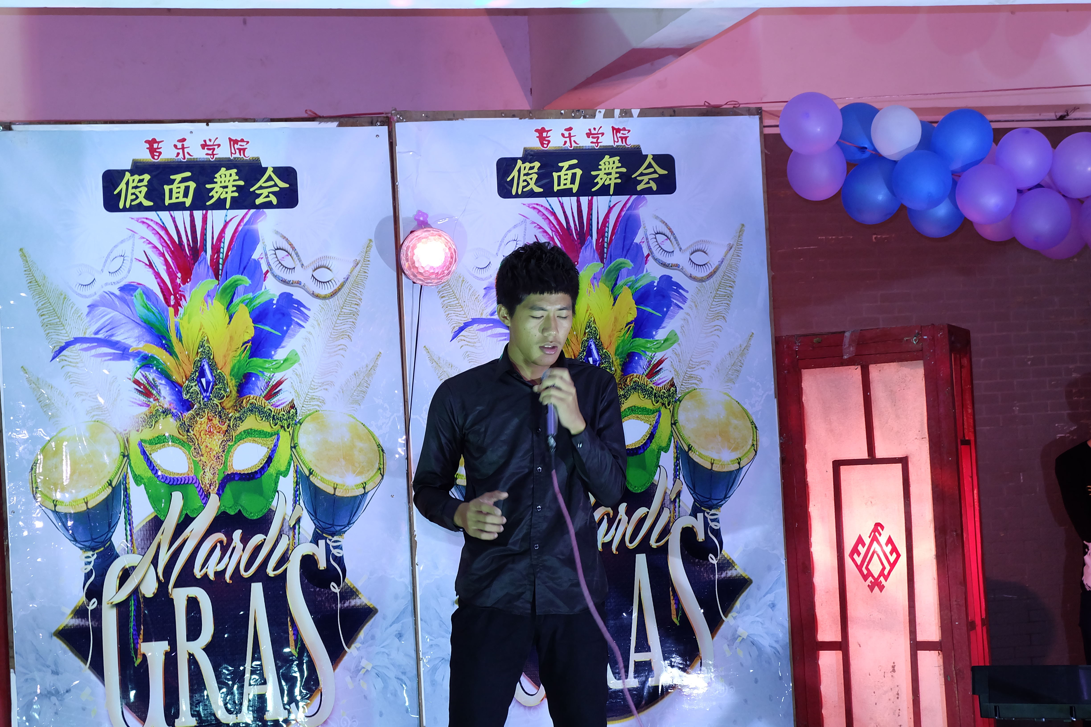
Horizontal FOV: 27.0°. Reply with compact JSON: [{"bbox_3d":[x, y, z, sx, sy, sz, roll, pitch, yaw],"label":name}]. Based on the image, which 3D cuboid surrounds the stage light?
[{"bbox_3d":[-0.355,-0.325,6.912,0.172,0.176,0.150,-3,-1,-16],"label":"stage light"}]

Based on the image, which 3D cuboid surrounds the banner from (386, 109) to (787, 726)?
[{"bbox_3d":[0.167,0.374,7.141,1.220,2.340,0.050,-3,-1,-16],"label":"banner"}]

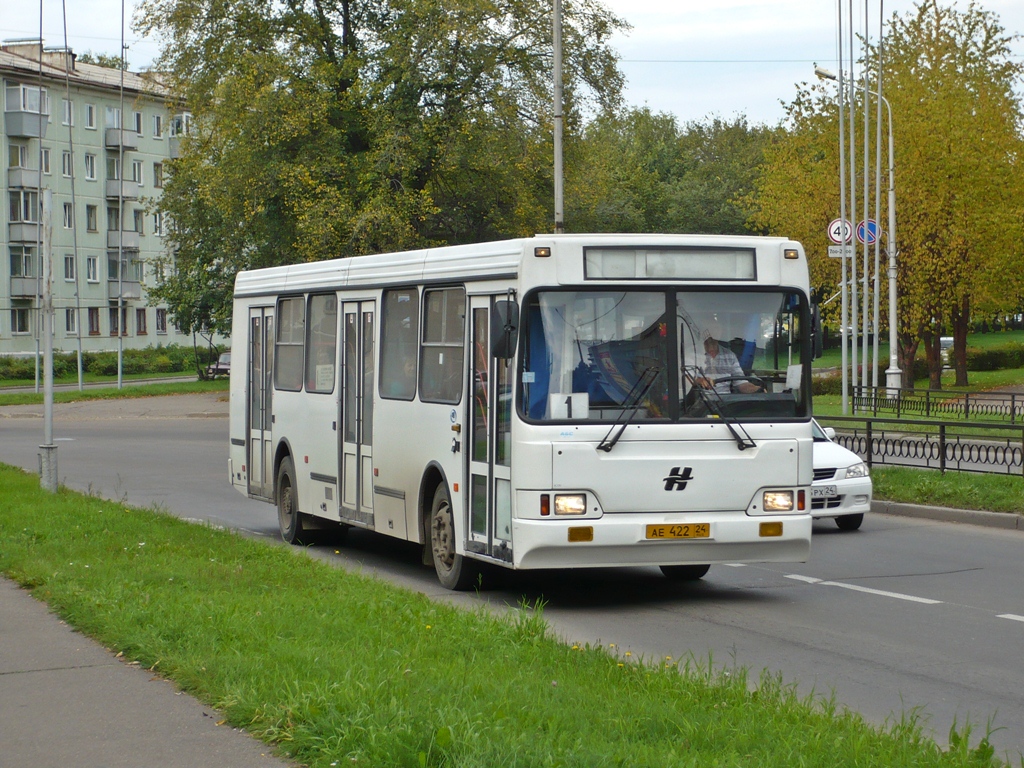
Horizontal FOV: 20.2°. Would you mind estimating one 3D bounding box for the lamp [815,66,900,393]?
[{"bbox_3d":[9.360,-4.050,77.700,2.450,9.100,0.450,-1,1,-17],"label":"lamp"}]

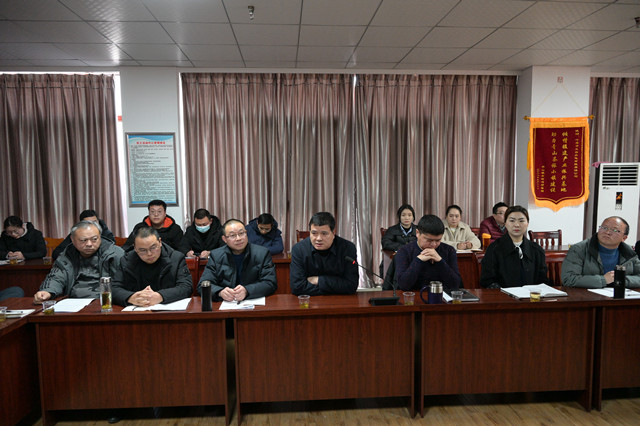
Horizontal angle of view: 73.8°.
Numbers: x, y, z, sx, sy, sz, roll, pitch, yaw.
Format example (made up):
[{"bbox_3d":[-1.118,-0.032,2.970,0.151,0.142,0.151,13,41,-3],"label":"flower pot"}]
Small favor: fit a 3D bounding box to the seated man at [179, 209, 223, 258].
[{"bbox_3d":[-1.233,0.586,4.507,0.540,1.250,0.760,-1,5,-5],"label":"seated man"}]

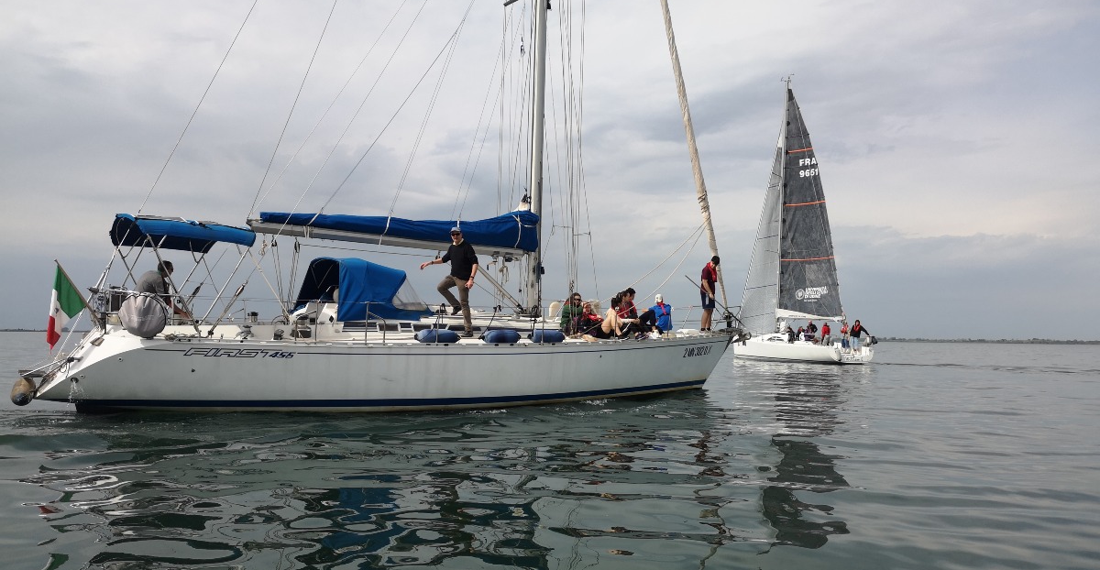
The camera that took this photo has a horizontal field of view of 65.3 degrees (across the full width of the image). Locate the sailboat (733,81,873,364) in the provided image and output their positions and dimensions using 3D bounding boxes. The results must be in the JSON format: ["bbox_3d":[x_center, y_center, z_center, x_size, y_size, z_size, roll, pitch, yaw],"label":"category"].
[{"bbox_3d":[13.609,-3.714,49.002,3.400,16.000,10.600,2,-4,-22],"label":"sailboat"}]

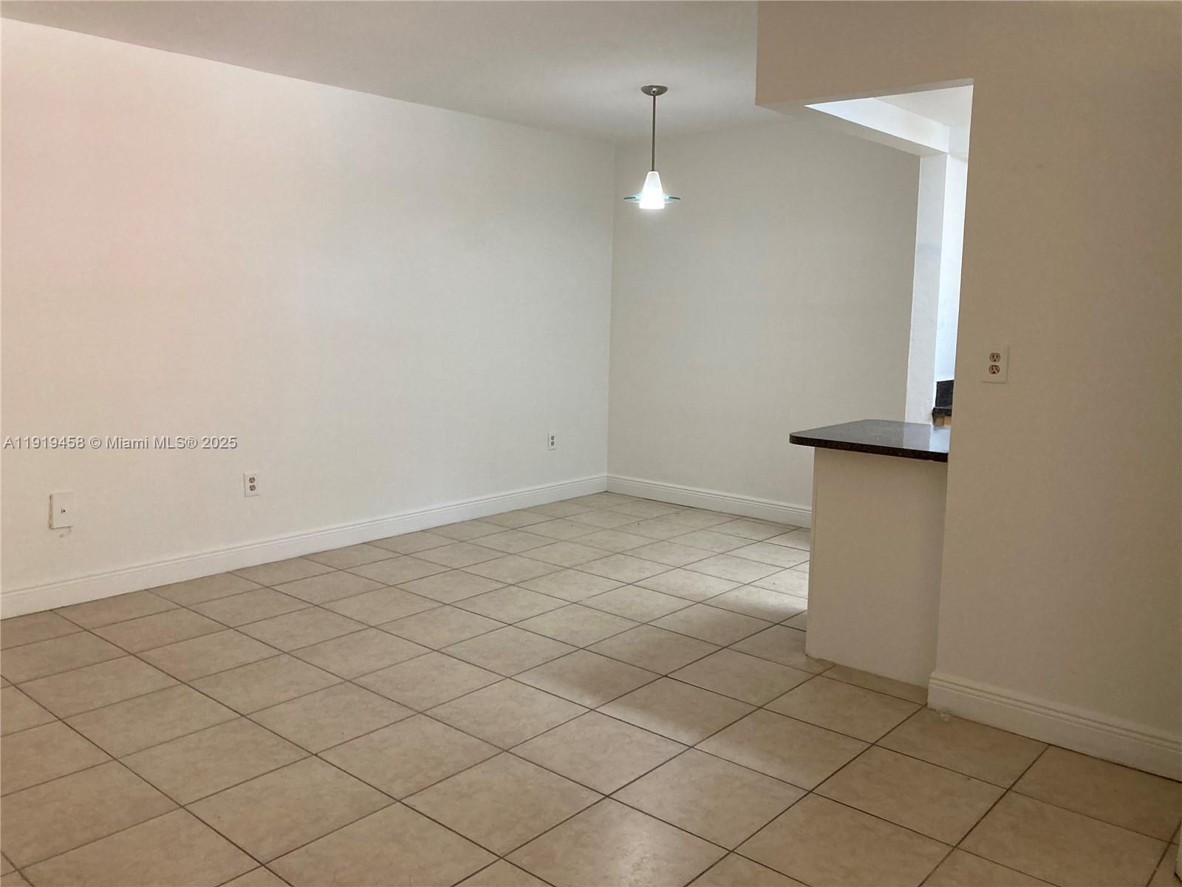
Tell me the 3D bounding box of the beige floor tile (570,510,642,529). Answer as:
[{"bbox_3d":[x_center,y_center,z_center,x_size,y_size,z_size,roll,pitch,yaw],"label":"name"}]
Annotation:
[{"bbox_3d":[0.088,0.489,6.146,0.407,0.010,0.407,8,11,40],"label":"beige floor tile"}]

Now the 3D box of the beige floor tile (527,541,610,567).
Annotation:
[{"bbox_3d":[-0.137,0.610,5.219,0.400,0.010,0.400,8,11,40],"label":"beige floor tile"}]

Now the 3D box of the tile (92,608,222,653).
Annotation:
[{"bbox_3d":[-1.796,0.776,3.990,0.407,0.010,0.407,8,11,40],"label":"tile"}]

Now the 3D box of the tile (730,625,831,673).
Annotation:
[{"bbox_3d":[0.829,0.827,3.865,0.400,0.012,0.400,8,11,40],"label":"tile"}]

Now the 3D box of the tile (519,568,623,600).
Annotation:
[{"bbox_3d":[-0.098,0.699,4.691,0.407,0.010,0.407,8,11,40],"label":"tile"}]

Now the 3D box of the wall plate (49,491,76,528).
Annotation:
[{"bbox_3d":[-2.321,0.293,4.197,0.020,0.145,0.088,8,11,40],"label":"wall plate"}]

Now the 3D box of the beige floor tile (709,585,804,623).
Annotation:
[{"bbox_3d":[0.792,0.746,4.468,0.407,0.010,0.407,8,11,40],"label":"beige floor tile"}]

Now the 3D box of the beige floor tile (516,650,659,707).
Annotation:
[{"bbox_3d":[-0.015,0.869,3.544,0.407,0.010,0.407,8,11,40],"label":"beige floor tile"}]

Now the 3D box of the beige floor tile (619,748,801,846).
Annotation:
[{"bbox_3d":[0.334,0.987,2.672,0.400,0.012,0.400,8,11,40],"label":"beige floor tile"}]

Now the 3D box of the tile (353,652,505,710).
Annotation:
[{"bbox_3d":[-0.588,0.860,3.469,0.404,0.010,0.404,8,11,40],"label":"tile"}]

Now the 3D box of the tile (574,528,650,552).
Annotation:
[{"bbox_3d":[0.130,0.570,5.525,0.400,0.010,0.400,8,11,40],"label":"tile"}]

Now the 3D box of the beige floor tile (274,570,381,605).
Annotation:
[{"bbox_3d":[-1.250,0.693,4.584,0.402,0.010,0.402,8,11,40],"label":"beige floor tile"}]

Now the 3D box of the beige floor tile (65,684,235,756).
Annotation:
[{"bbox_3d":[-1.431,0.899,3.121,0.404,0.010,0.404,8,11,40],"label":"beige floor tile"}]

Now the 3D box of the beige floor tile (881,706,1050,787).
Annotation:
[{"bbox_3d":[1.178,0.956,3.036,0.402,0.010,0.390,8,11,40],"label":"beige floor tile"}]

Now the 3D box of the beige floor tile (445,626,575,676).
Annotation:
[{"bbox_3d":[-0.321,0.819,3.775,0.400,0.010,0.400,8,11,40],"label":"beige floor tile"}]

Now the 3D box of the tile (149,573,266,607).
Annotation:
[{"bbox_3d":[-1.799,0.689,4.497,0.363,0.012,0.400,8,11,40],"label":"tile"}]

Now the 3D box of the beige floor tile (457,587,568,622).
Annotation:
[{"bbox_3d":[-0.363,0.737,4.350,0.400,0.012,0.400,8,11,40],"label":"beige floor tile"}]

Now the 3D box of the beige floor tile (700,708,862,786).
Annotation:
[{"bbox_3d":[0.603,0.950,2.988,0.400,0.010,0.400,8,11,40],"label":"beige floor tile"}]

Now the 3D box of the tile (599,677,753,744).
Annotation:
[{"bbox_3d":[0.294,0.908,3.253,0.400,0.012,0.400,8,11,40],"label":"tile"}]

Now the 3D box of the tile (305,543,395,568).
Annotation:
[{"bbox_3d":[-1.279,0.608,5.127,0.380,0.010,0.404,8,11,40],"label":"tile"}]

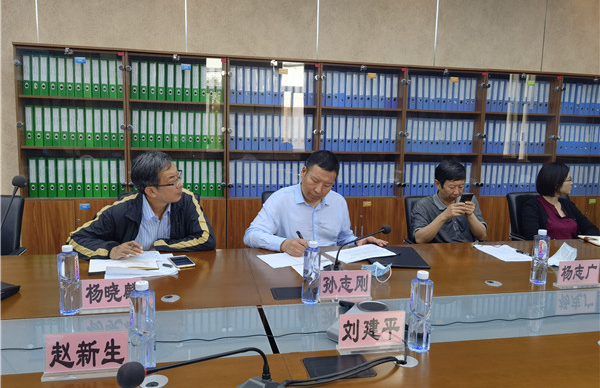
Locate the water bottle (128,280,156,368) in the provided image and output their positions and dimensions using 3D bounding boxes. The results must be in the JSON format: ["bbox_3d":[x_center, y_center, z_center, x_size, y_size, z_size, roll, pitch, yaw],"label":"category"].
[{"bbox_3d":[-0.418,0.340,1.241,0.066,0.228,0.066,0,7,-12],"label":"water bottle"}]

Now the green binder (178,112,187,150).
[{"bbox_3d":[-1.014,-0.555,4.101,0.060,0.318,0.285,0,7,-12],"label":"green binder"}]

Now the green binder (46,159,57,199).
[{"bbox_3d":[-2.052,-0.146,3.958,0.059,0.317,0.280,0,7,-11],"label":"green binder"}]

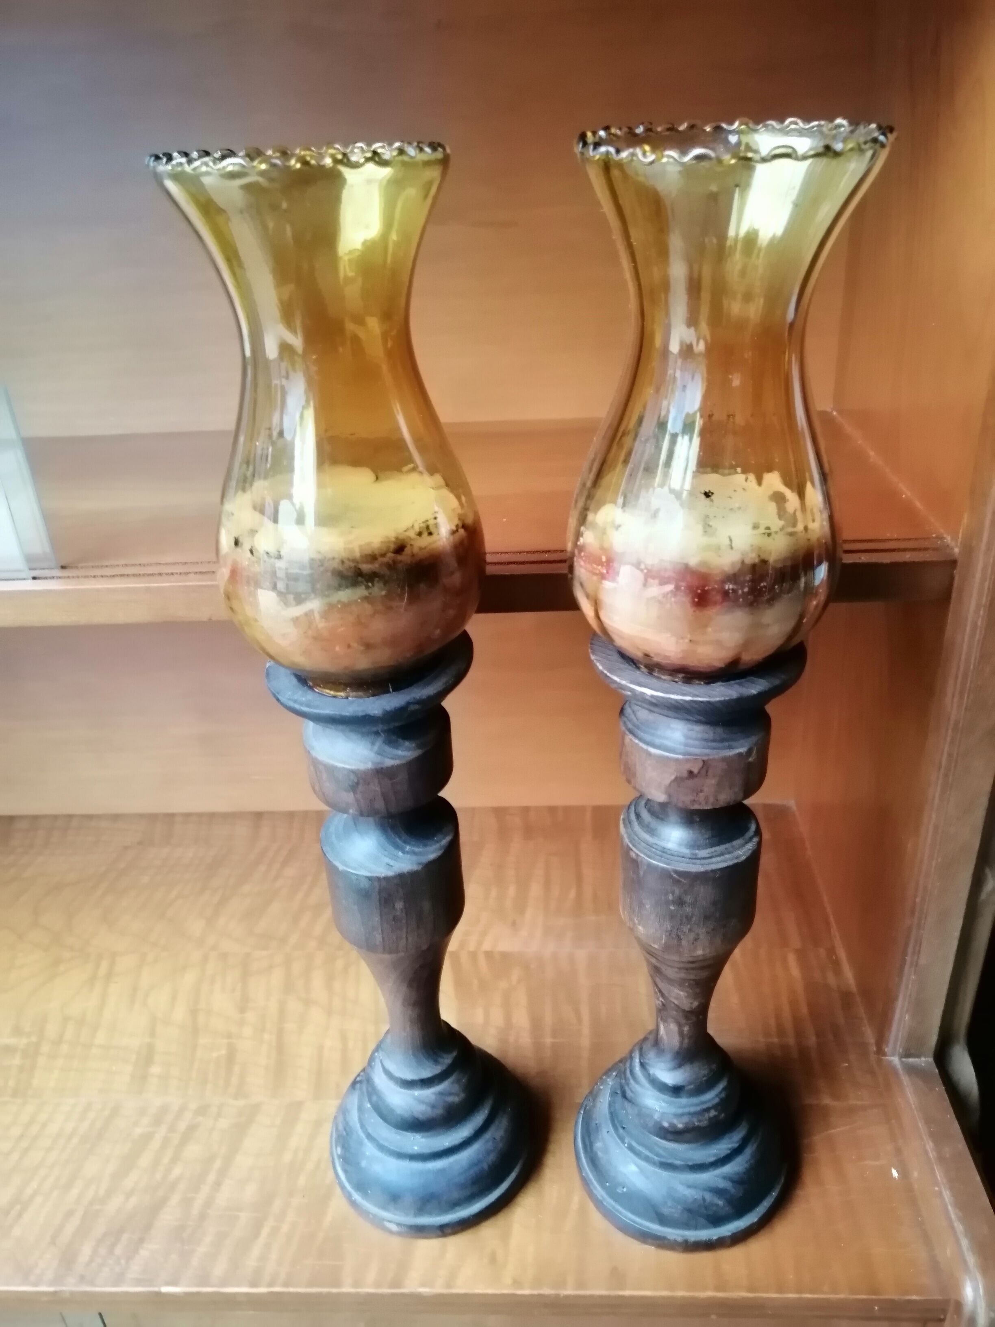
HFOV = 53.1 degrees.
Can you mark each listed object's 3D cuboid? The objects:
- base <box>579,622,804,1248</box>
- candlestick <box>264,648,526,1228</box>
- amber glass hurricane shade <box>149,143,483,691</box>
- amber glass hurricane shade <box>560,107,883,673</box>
[{"bbox_3d":[0.088,0.126,0.461,0.114,0.305,0.114,-4,29,0],"label":"base"},{"bbox_3d":[-0.043,0.129,0.476,0.114,0.303,0.114,-4,29,0],"label":"candlestick"},{"bbox_3d":[-0.056,-0.079,0.357,0.100,0.188,0.100,-4,29,0],"label":"amber glass hurricane shade"},{"bbox_3d":[0.073,-0.081,0.341,0.099,0.185,0.099,-4,31,0],"label":"amber glass hurricane shade"}]

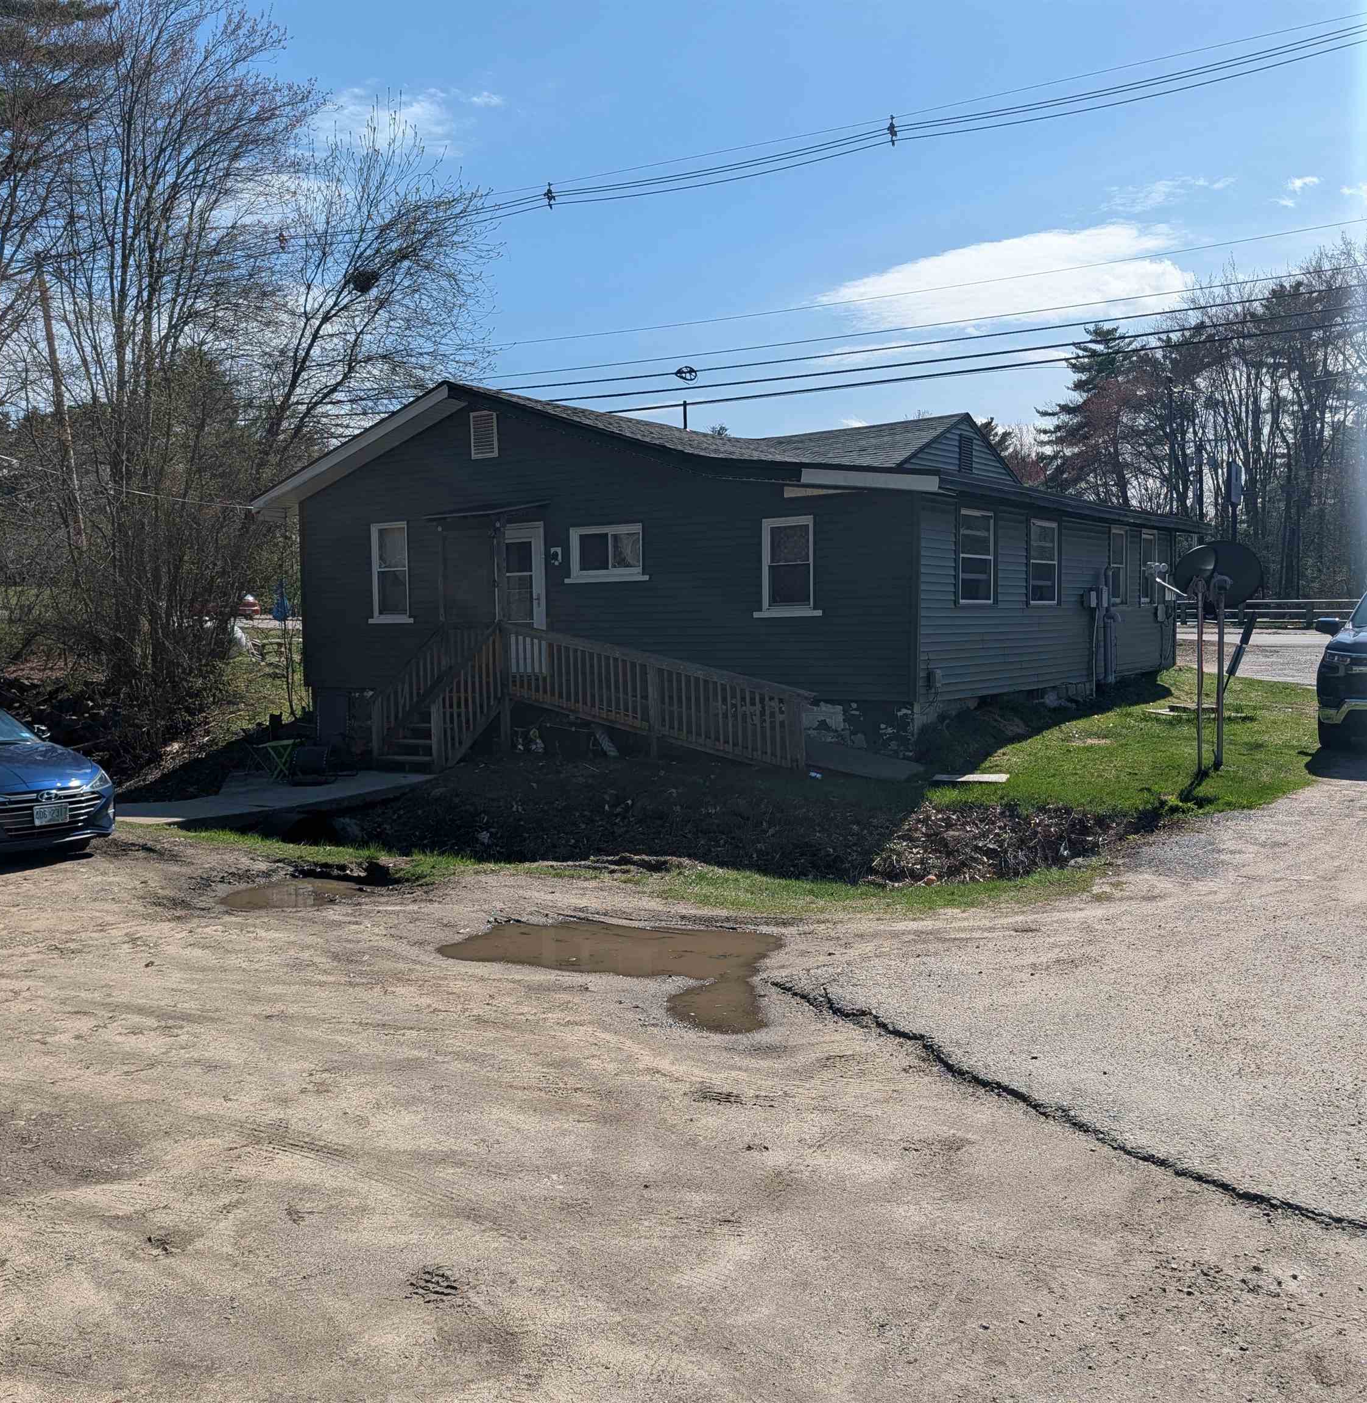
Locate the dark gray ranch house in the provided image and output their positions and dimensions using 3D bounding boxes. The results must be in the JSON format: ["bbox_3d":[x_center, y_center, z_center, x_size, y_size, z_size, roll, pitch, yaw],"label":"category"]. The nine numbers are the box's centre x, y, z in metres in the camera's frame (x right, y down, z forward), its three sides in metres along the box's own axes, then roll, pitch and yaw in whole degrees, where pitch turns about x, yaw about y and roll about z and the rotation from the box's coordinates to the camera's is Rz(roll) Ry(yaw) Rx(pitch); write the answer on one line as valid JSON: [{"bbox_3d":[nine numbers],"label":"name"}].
[{"bbox_3d":[1.407,-2.307,22.477,11.900,5.100,12.100,2,4,35],"label":"dark gray ranch house"}]

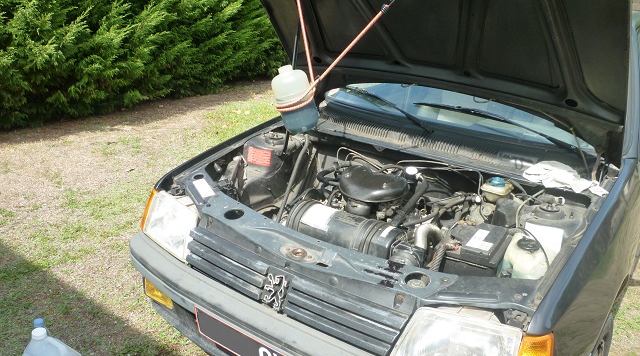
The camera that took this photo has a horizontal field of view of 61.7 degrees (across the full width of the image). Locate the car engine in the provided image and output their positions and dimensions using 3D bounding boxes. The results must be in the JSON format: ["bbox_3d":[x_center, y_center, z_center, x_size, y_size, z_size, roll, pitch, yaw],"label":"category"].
[{"bbox_3d":[0.223,0.150,1.903,1.100,0.360,0.650,16,24,32],"label":"car engine"}]

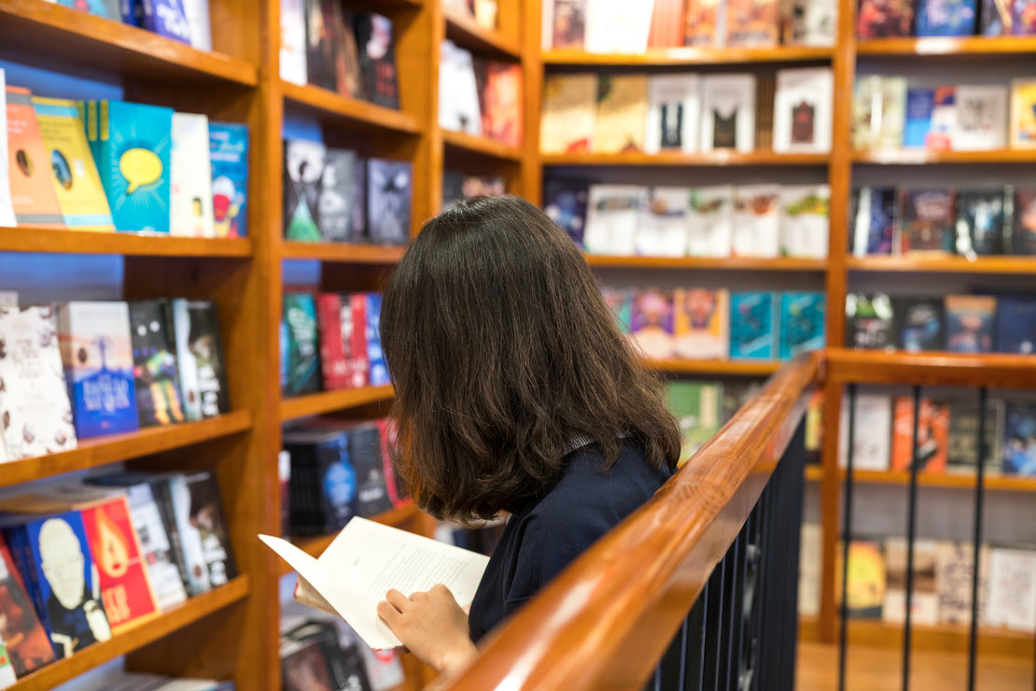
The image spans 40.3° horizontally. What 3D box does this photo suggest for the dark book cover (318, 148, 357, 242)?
[{"bbox_3d":[-0.409,-0.328,3.093,0.030,0.197,0.116,4,5,33],"label":"dark book cover"}]

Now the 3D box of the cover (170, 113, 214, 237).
[{"bbox_3d":[-0.579,-0.296,2.435,0.023,0.218,0.151,-2,2,18],"label":"cover"}]

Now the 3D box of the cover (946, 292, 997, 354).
[{"bbox_3d":[1.304,-0.042,4.074,0.141,0.207,0.027,2,-5,13],"label":"cover"}]

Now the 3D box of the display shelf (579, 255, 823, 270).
[{"bbox_3d":[0.520,-0.255,4.342,0.854,0.034,0.275,2,3,13],"label":"display shelf"}]

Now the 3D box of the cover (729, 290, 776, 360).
[{"bbox_3d":[0.698,-0.058,4.207,0.128,0.199,0.023,2,-5,10],"label":"cover"}]

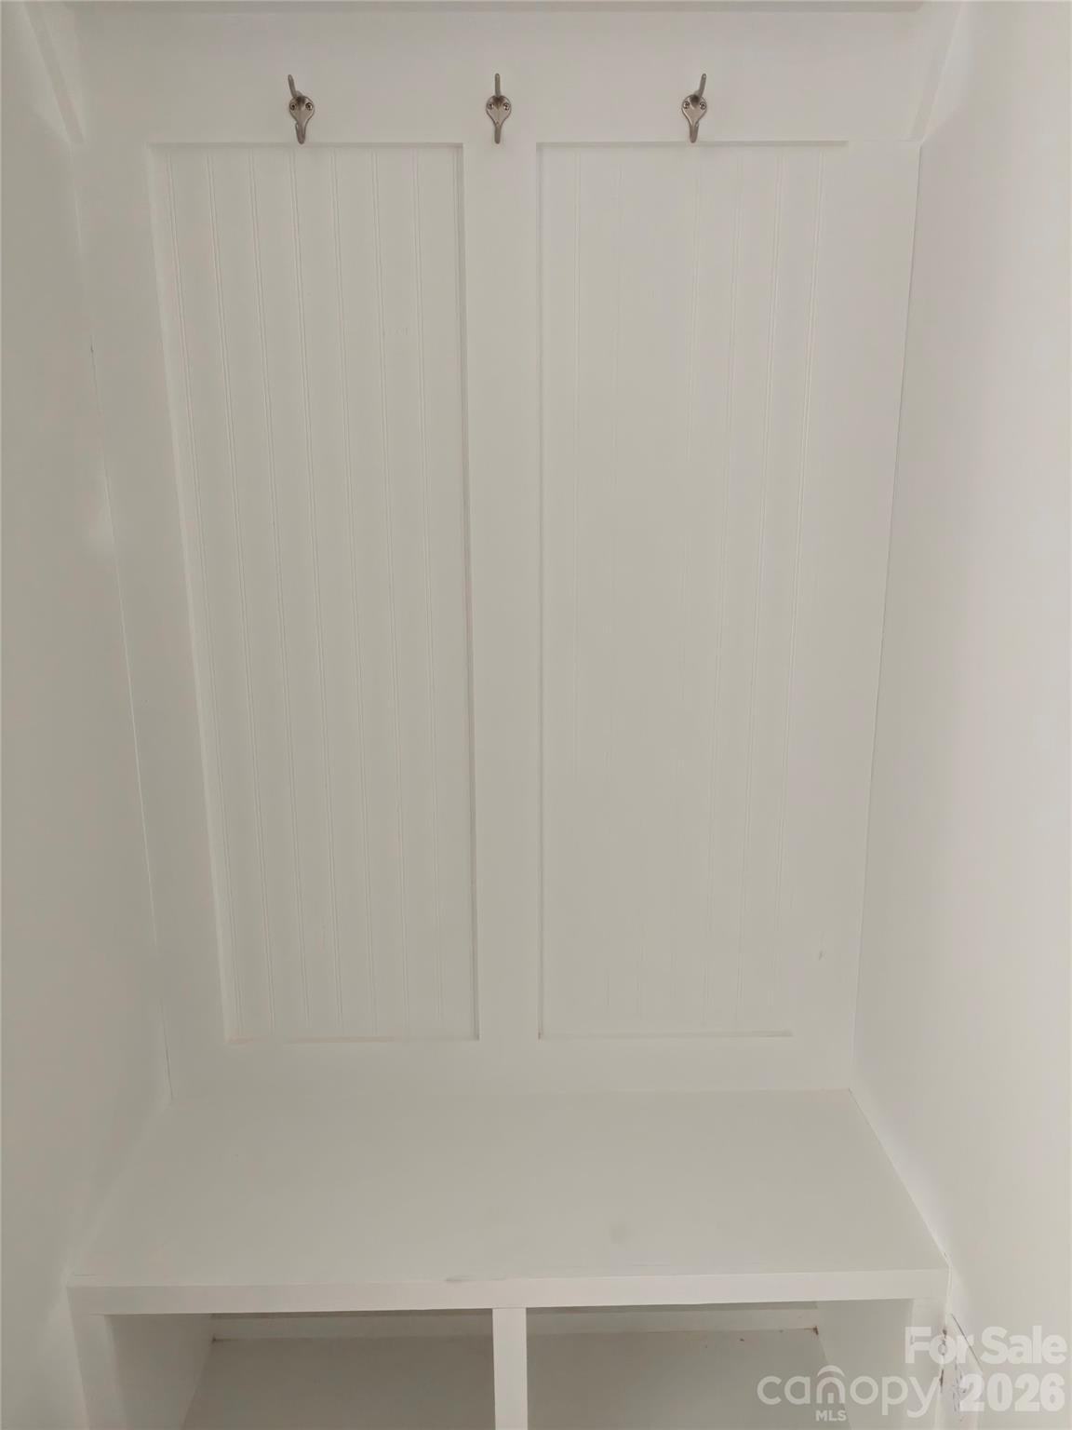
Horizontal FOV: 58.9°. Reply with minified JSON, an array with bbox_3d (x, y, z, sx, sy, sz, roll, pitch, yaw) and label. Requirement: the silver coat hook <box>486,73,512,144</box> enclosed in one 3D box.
[{"bbox_3d":[-0.043,-0.694,1.093,0.030,0.063,0.058,-1,13,-1],"label":"silver coat hook"}]

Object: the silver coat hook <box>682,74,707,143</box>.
[{"bbox_3d":[0.187,-0.696,1.097,0.030,0.063,0.058,-1,13,-1],"label":"silver coat hook"}]

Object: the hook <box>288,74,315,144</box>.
[{"bbox_3d":[-0.273,-0.691,1.090,0.030,0.063,0.058,-1,13,-1],"label":"hook"}]

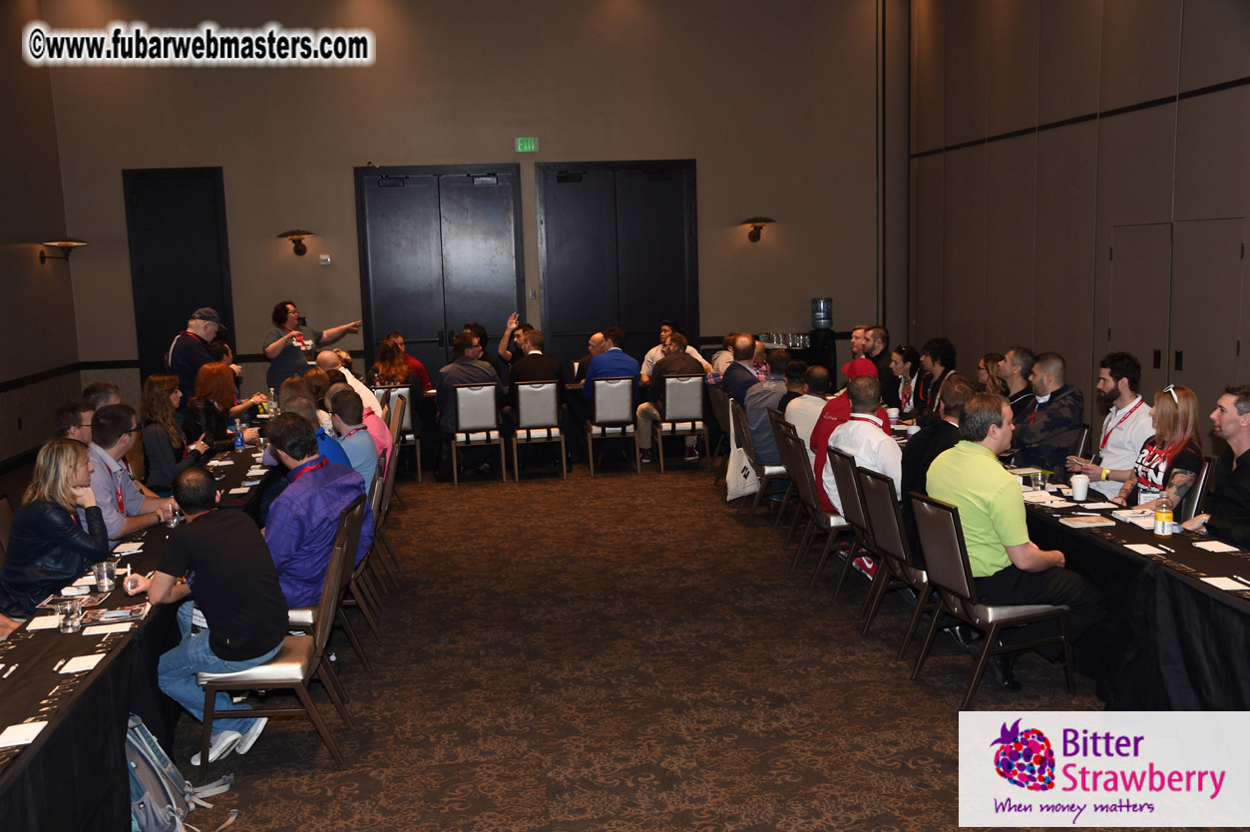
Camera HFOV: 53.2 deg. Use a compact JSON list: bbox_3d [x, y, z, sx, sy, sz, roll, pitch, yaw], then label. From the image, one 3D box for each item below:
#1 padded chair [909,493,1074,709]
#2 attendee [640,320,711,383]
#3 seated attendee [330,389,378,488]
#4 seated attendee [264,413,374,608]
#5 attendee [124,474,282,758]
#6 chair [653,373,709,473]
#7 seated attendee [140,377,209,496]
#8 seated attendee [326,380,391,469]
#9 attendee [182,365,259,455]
[{"bbox_3d":[1.739,0.832,5.909,0.591,0.906,0.453,-4,9,-17],"label":"padded chair"},{"bbox_3d":[0.523,-0.365,13.095,0.709,1.310,0.670,-1,8,3],"label":"attendee"},{"bbox_3d":[-1.872,0.504,7.765,0.720,1.320,0.500,-1,8,8],"label":"seated attendee"},{"bbox_3d":[-1.668,0.658,6.098,0.760,1.340,0.540,1,8,23],"label":"seated attendee"},{"bbox_3d":[-1.753,0.833,5.363,0.729,1.271,0.542,3,10,31],"label":"attendee"},{"bbox_3d":[0.520,0.024,11.804,0.463,0.906,0.591,-2,8,-4],"label":"chair"},{"bbox_3d":[-2.881,0.394,8.493,0.780,1.310,0.480,-4,8,-16],"label":"seated attendee"},{"bbox_3d":[-1.924,0.423,8.155,0.749,1.300,0.532,-1,8,6],"label":"seated attendee"},{"bbox_3d":[-3.093,0.270,9.606,0.680,1.330,0.500,-5,9,-21],"label":"attendee"}]

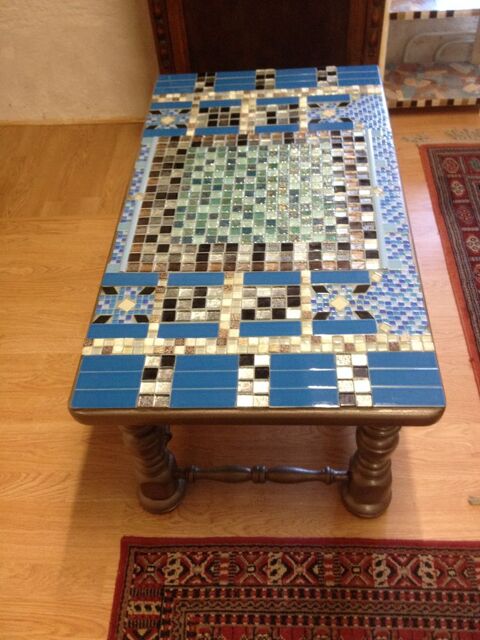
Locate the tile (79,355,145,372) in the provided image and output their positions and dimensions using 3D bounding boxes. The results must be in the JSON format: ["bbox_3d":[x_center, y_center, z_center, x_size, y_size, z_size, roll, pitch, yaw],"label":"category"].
[{"bbox_3d":[-0.198,0.071,1.012,0.099,0.008,0.032,-1,47,5],"label":"tile"}]

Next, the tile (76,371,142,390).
[{"bbox_3d":[-0.204,0.097,1.011,0.100,0.008,0.032,-1,48,5],"label":"tile"}]

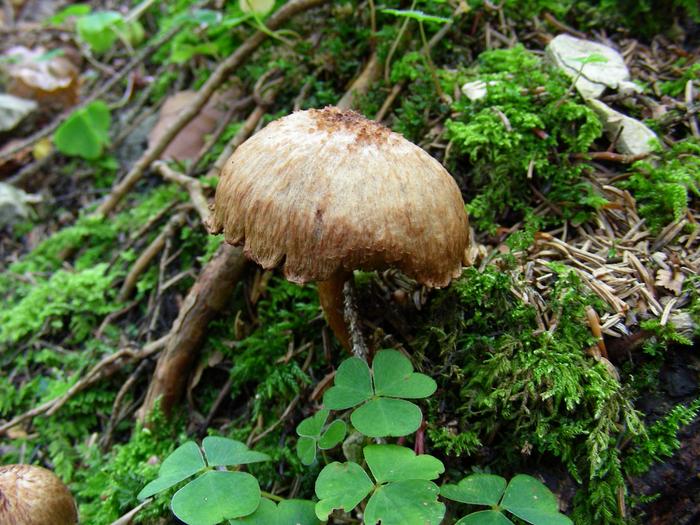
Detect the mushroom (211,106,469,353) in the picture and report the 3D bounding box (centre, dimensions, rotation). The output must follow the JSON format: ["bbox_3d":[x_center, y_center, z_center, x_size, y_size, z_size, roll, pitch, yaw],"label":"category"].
[{"bbox_3d":[-0.003,-0.006,0.226,0.074,0.079,0.071,3,22,0],"label":"mushroom"}]

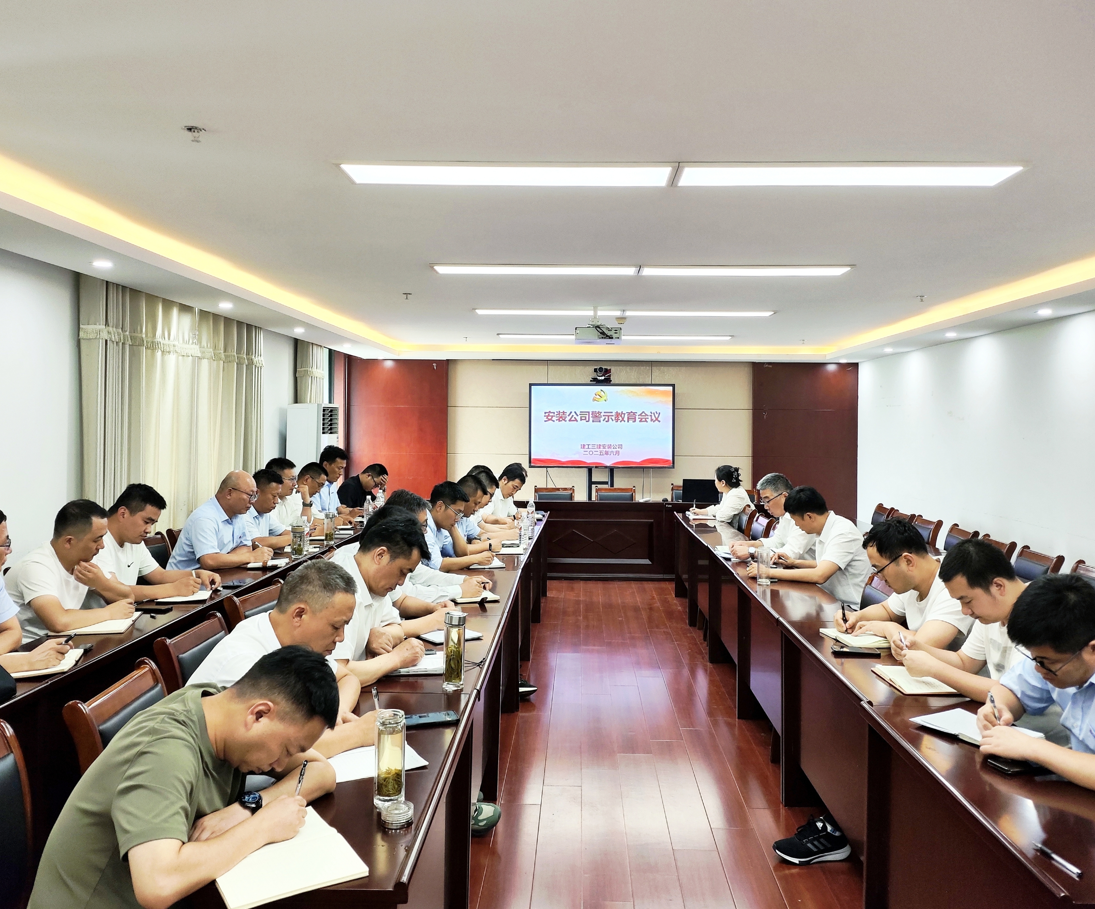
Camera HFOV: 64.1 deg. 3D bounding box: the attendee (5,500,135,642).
[{"bbox_3d":[-1.913,0.817,3.559,0.660,1.270,0.540,1,2,10],"label":"attendee"}]

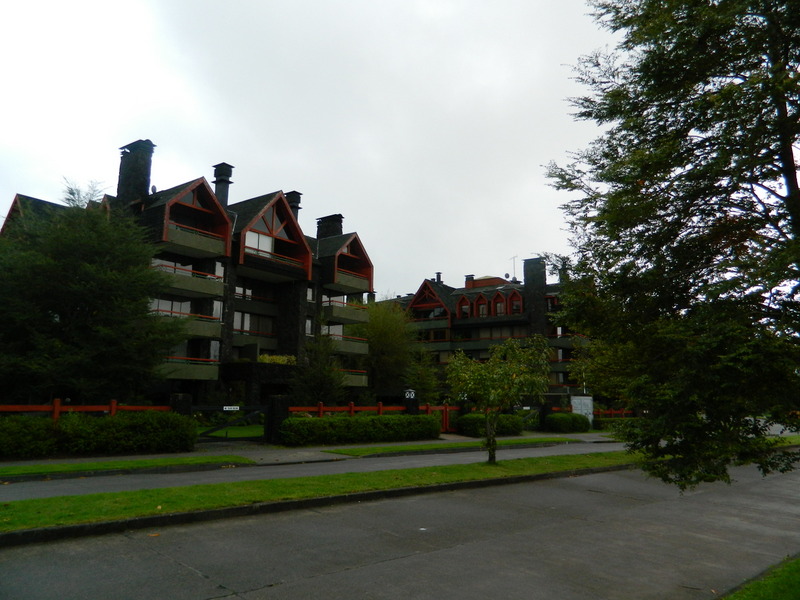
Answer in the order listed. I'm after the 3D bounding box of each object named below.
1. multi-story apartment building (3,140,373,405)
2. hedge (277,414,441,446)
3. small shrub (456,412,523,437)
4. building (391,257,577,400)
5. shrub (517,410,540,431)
[{"bbox_3d":[-16.361,0.900,46.409,21.500,17.300,20.000,-7,-13,37],"label":"multi-story apartment building"},{"bbox_3d":[-1.369,5.228,23.508,7.272,1.066,1.300,10,-13,-41],"label":"hedge"},{"bbox_3d":[4.703,6.390,29.776,3.832,1.135,1.300,10,-13,-41],"label":"small shrub"},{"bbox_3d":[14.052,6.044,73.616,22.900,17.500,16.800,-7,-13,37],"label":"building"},{"bbox_3d":[7.991,7.510,35.997,1.198,1.202,1.198,1,-10,0],"label":"shrub"}]

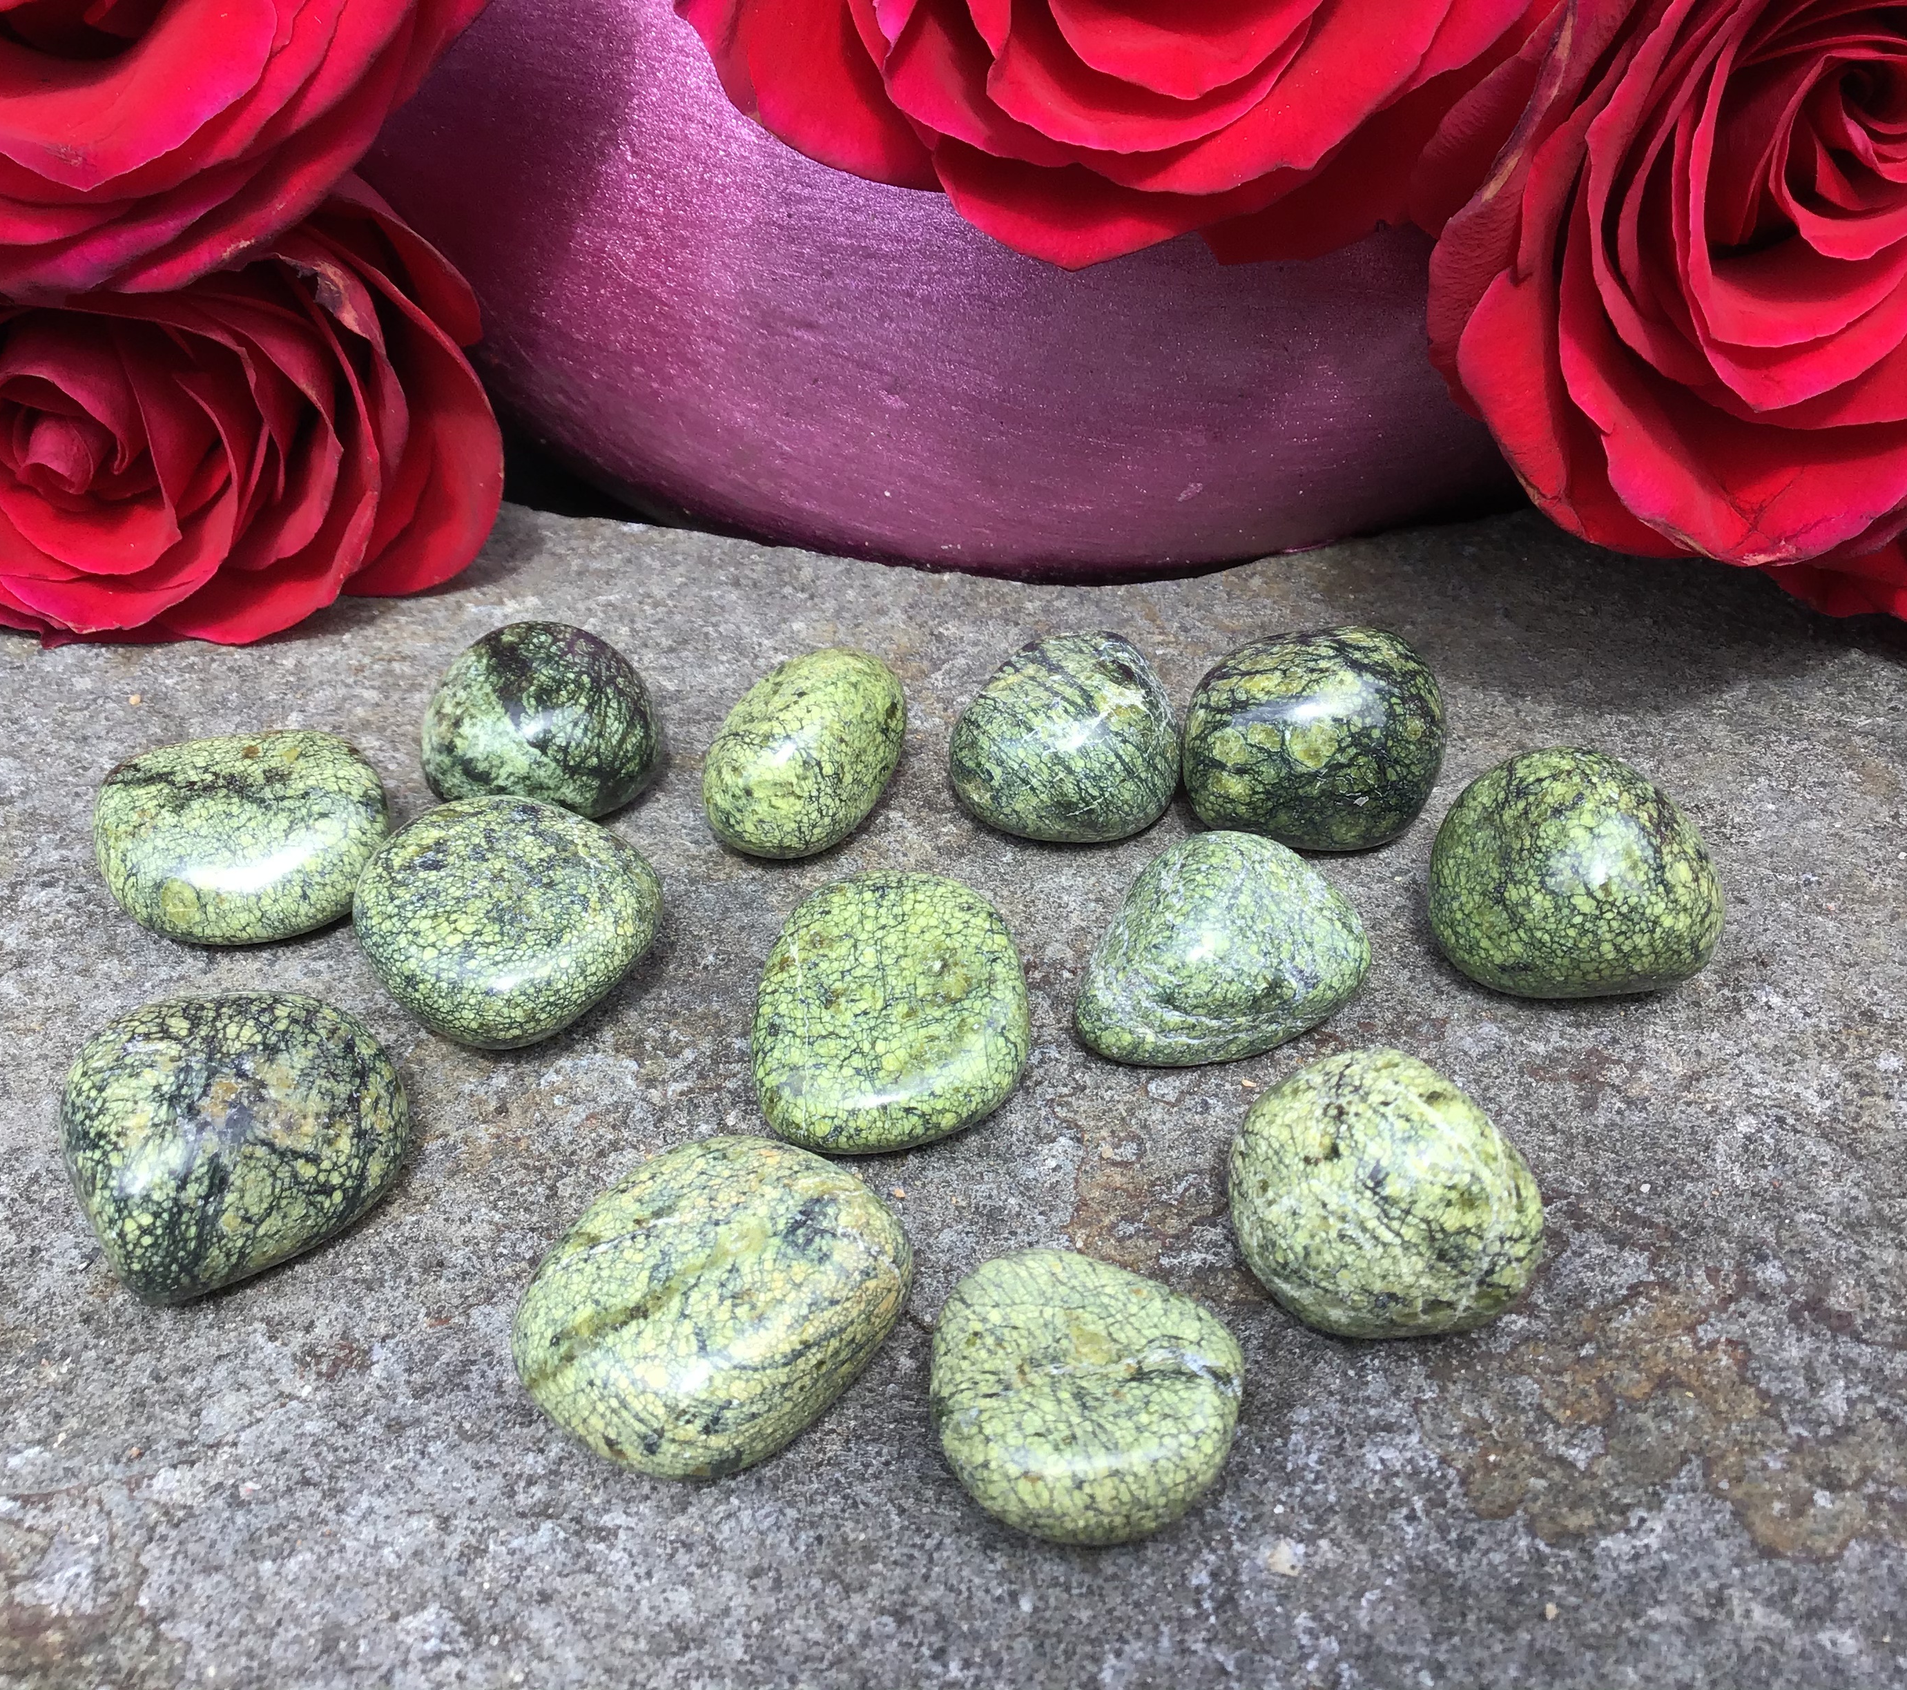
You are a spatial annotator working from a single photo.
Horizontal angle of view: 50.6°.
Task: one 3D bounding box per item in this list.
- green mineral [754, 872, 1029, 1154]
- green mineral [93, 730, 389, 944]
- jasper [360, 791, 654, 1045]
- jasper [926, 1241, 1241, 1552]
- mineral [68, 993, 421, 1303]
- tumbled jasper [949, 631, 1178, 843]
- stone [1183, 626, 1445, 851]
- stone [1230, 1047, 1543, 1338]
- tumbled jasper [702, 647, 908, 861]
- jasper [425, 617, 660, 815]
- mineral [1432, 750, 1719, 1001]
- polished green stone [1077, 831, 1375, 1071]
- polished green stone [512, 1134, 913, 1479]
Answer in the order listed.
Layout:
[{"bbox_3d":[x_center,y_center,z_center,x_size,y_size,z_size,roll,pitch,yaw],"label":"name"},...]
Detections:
[{"bbox_3d":[-0.006,0.015,0.187,0.026,0.013,0.033,0,40,0],"label":"green mineral"},{"bbox_3d":[-0.072,-0.001,0.206,0.030,0.015,0.026,17,42,19],"label":"green mineral"},{"bbox_3d":[-0.042,0.006,0.187,0.026,0.014,0.030,-19,40,-24],"label":"jasper"},{"bbox_3d":[0.010,0.042,0.155,0.023,0.012,0.024,-17,42,-19],"label":"jasper"},{"bbox_3d":[-0.061,0.025,0.172,0.027,0.017,0.030,-21,44,-23],"label":"mineral"},{"bbox_3d":[0.012,-0.012,0.209,0.023,0.018,0.024,3,36,4],"label":"tumbled jasper"},{"bbox_3d":[0.038,-0.012,0.214,0.027,0.019,0.027,10,40,12],"label":"stone"},{"bbox_3d":[0.034,0.027,0.157,0.023,0.016,0.025,-5,36,-7],"label":"stone"},{"bbox_3d":[-0.015,-0.010,0.215,0.017,0.016,0.029,16,42,18],"label":"tumbled jasper"},{"bbox_3d":[-0.043,-0.013,0.211,0.023,0.017,0.025,-24,43,-30],"label":"jasper"},{"bbox_3d":[0.058,0.003,0.188,0.025,0.019,0.024,-5,36,-7],"label":"mineral"},{"bbox_3d":[0.025,0.010,0.191,0.029,0.015,0.022,-28,47,-30],"label":"polished green stone"},{"bbox_3d":[-0.018,0.033,0.150,0.025,0.013,0.029,26,43,31],"label":"polished green stone"}]

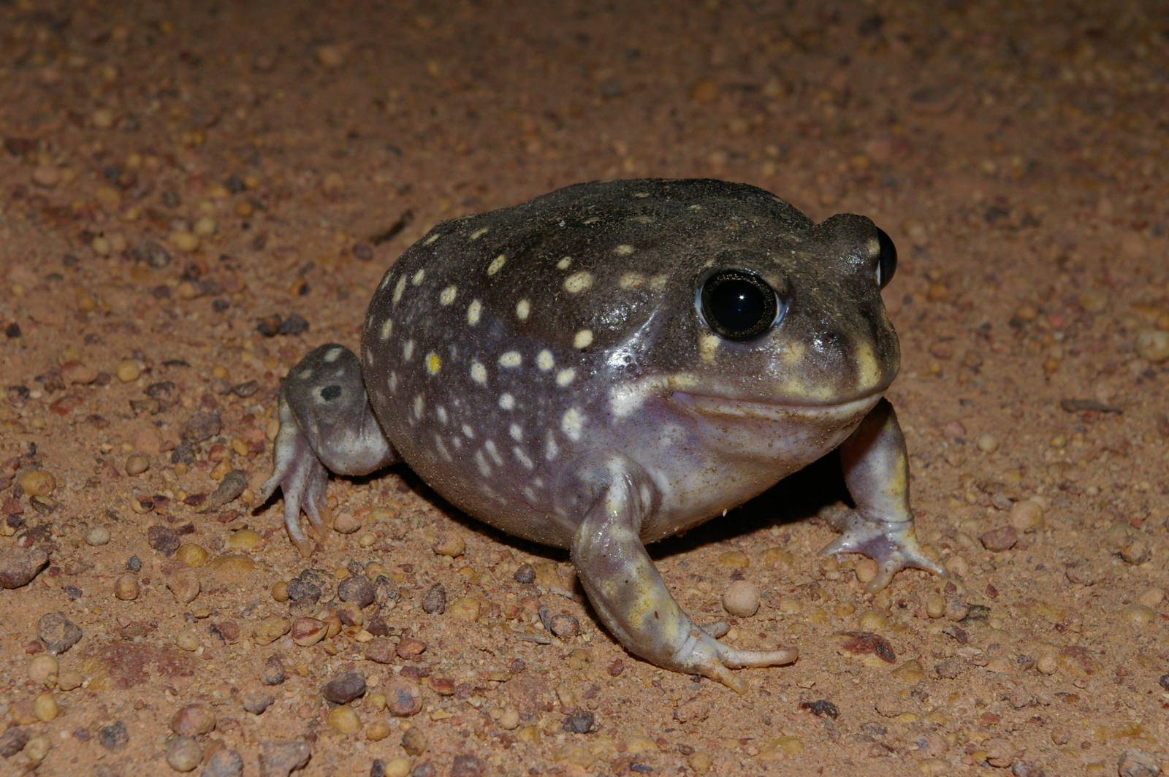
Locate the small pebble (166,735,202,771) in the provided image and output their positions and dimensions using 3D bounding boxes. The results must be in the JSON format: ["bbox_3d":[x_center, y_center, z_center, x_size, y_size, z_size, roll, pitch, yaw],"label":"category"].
[{"bbox_3d":[-0.041,0.038,0.275,0.004,0.003,0.004,0,28,0],"label":"small pebble"}]

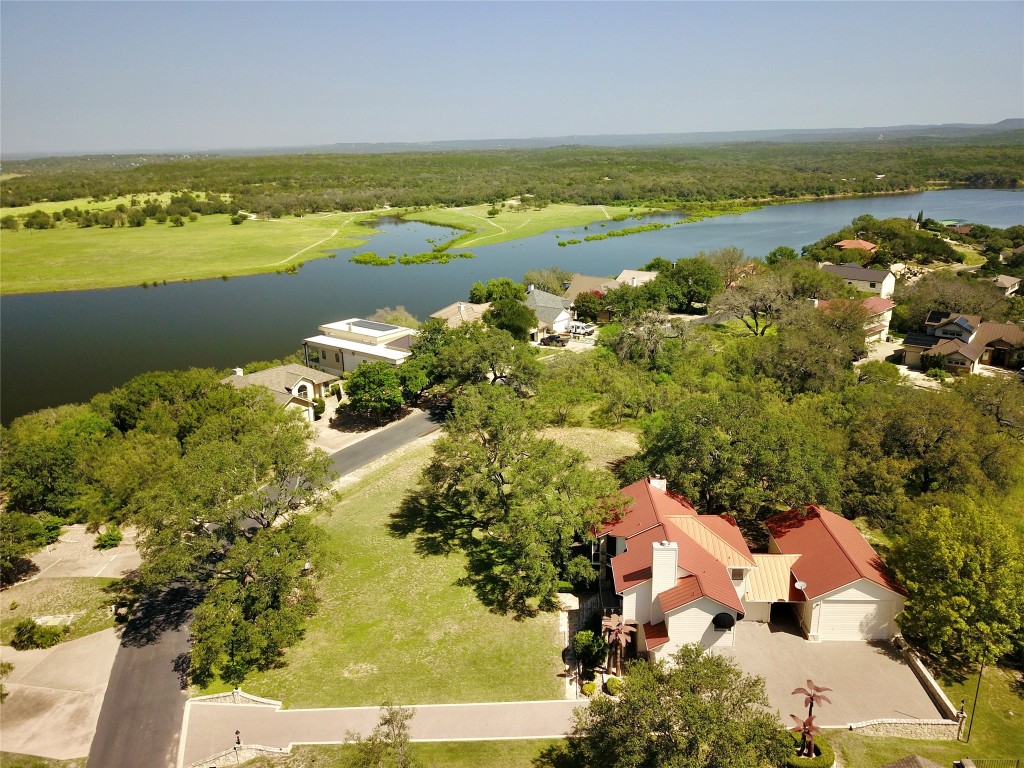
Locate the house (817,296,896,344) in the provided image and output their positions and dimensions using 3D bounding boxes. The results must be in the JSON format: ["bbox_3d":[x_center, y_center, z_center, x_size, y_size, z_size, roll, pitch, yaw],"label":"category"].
[{"bbox_3d":[55.244,-10.515,126.420,10.800,7.200,10.000,-17,23,-40],"label":"house"}]

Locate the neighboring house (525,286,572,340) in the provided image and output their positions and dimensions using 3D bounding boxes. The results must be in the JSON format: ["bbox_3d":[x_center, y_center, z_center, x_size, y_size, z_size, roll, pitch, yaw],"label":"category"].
[{"bbox_3d":[5.978,-14.035,145.701,13.500,6.500,11.000,11,22,36],"label":"neighboring house"}]

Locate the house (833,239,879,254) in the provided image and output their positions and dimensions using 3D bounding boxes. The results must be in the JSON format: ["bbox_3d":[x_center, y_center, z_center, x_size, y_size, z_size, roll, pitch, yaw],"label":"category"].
[{"bbox_3d":[106.046,-40.737,238.104,12.500,6.200,10.000,15,24,42],"label":"house"}]

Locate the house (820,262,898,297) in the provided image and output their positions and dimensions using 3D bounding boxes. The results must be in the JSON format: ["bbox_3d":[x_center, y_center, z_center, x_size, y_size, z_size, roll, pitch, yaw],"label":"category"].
[{"bbox_3d":[78.369,-23.615,175.738,15.000,6.300,9.000,14,24,41],"label":"house"}]

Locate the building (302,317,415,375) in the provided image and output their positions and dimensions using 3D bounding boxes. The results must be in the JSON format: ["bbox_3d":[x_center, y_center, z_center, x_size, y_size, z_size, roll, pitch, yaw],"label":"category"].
[{"bbox_3d":[-22.316,-5.328,121.267,21.900,6.600,8.800,12,23,38],"label":"building"}]

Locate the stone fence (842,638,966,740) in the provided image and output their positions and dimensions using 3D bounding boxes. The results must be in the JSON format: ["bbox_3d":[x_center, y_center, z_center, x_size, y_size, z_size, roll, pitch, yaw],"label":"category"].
[{"bbox_3d":[22.935,18.745,47.807,6.500,1.600,8.000,-1,18,3],"label":"stone fence"}]

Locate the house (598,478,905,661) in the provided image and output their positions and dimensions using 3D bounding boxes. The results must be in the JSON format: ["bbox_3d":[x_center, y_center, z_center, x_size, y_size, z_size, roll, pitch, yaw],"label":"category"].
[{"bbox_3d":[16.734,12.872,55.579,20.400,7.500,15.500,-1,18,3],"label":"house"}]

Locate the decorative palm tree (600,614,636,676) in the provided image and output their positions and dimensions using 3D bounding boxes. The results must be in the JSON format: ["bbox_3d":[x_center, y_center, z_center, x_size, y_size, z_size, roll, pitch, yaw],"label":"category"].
[{"bbox_3d":[6.748,17.001,49.579,2.200,4.200,2.000,-1,18,3],"label":"decorative palm tree"}]

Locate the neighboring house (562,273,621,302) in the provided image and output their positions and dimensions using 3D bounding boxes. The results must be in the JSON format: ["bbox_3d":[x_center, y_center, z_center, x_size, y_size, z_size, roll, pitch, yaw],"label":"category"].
[{"bbox_3d":[17.609,-18.750,160.082,13.000,6.500,13.000,12,23,38],"label":"neighboring house"}]

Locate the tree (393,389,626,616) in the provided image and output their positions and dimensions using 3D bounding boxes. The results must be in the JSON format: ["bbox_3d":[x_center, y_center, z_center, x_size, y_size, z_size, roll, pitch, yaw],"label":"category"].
[{"bbox_3d":[0.603,8.073,66.088,17.500,11.200,18.500,-1,18,3],"label":"tree"}]

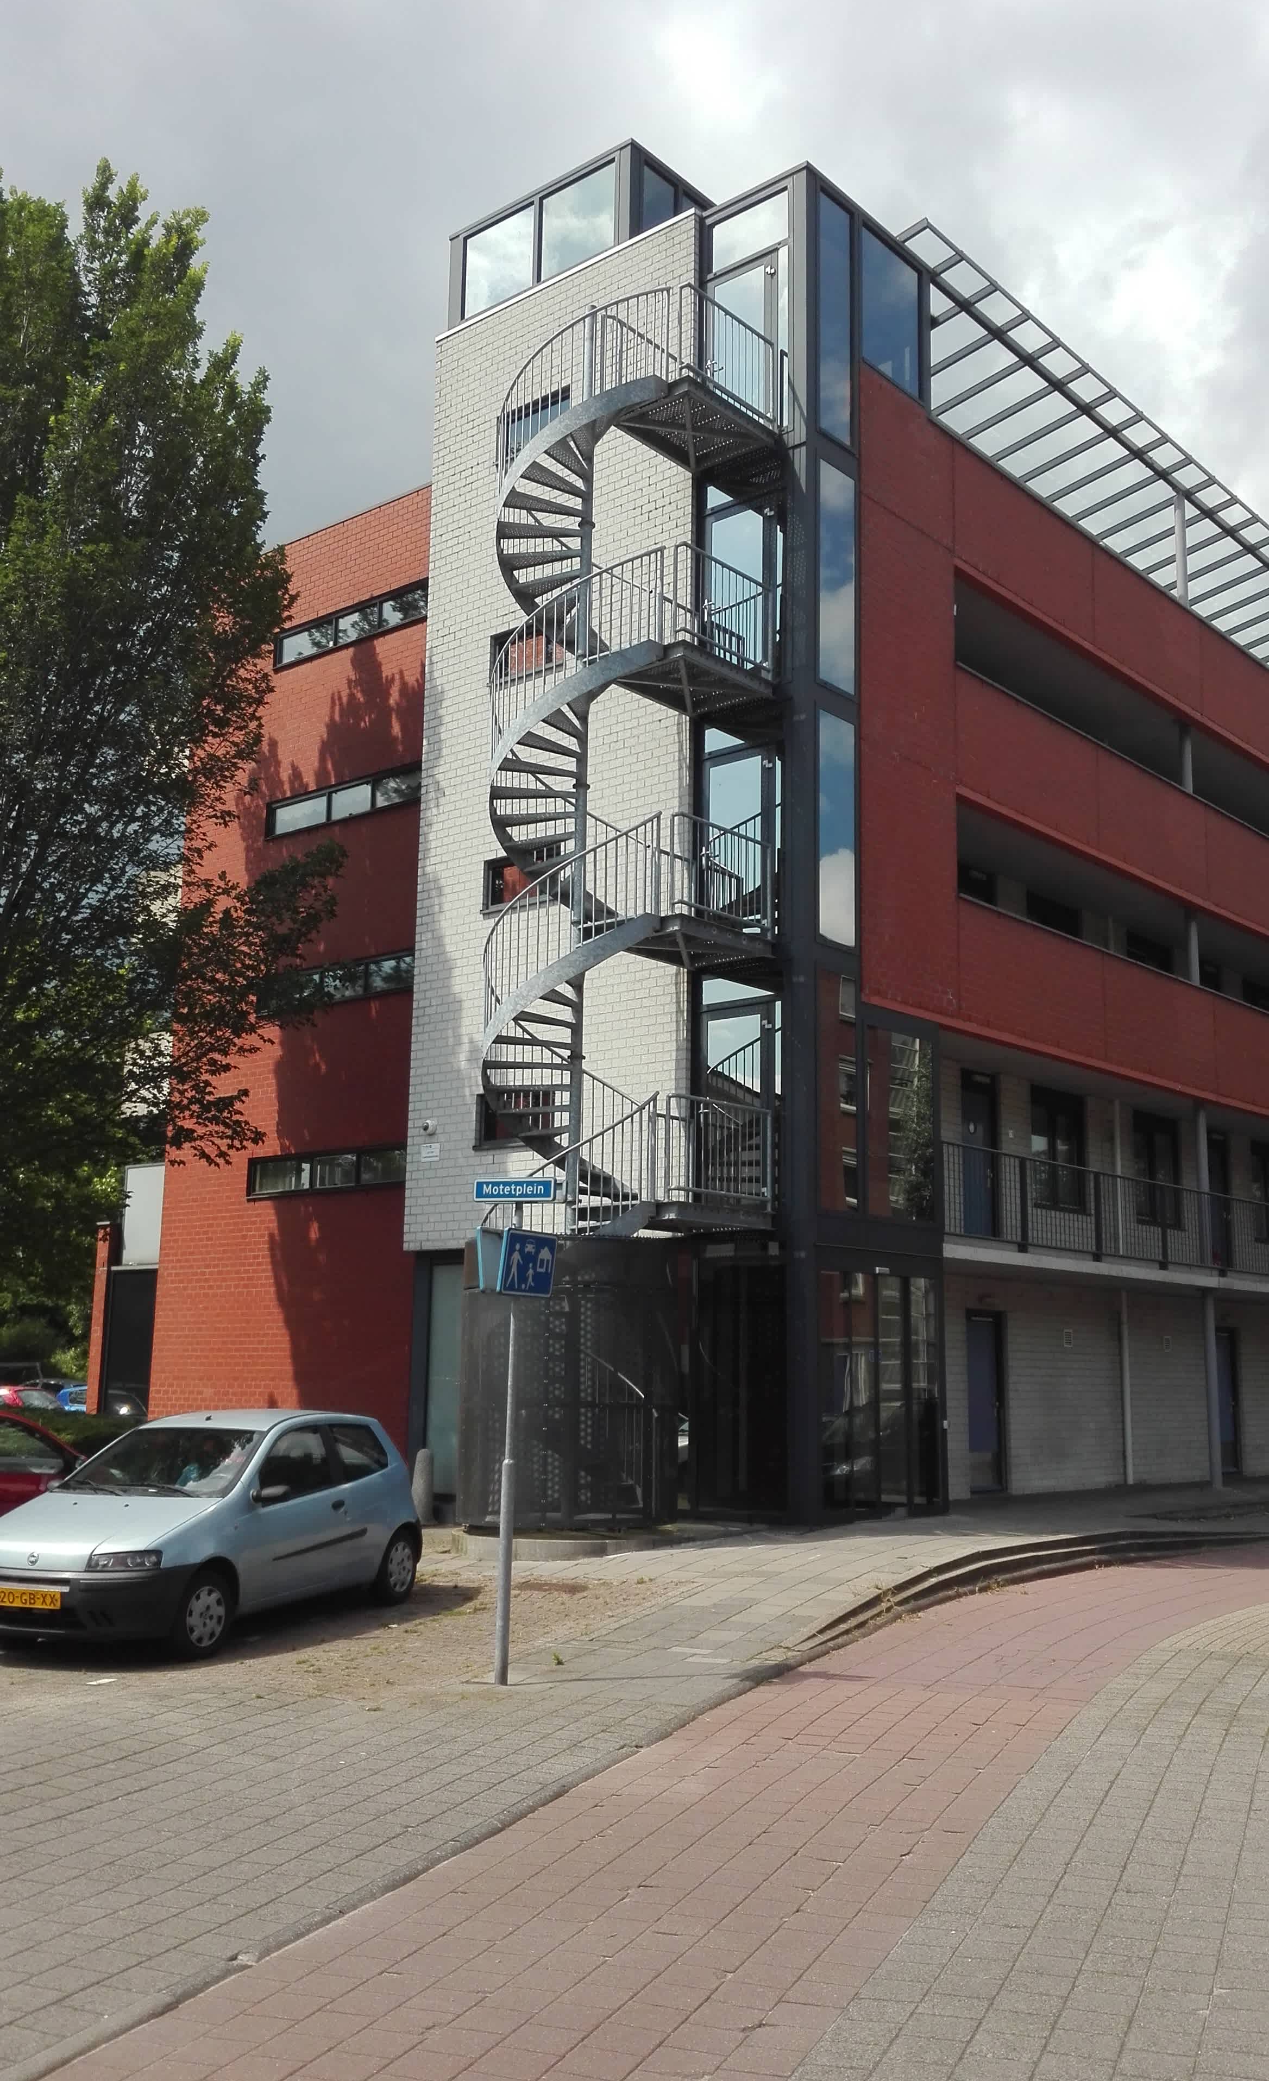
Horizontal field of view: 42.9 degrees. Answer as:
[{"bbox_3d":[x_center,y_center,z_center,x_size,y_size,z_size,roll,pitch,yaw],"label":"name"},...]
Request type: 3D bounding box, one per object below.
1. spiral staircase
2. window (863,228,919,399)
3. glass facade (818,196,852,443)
[{"bbox_3d":[-0.092,-2.724,16.562,2.102,9.750,2.702,-8,-15,40],"label":"spiral staircase"},{"bbox_3d":[3.019,-8.529,18.960,0.100,1.761,1.163,-9,-15,44],"label":"window"},{"bbox_3d":[2.253,-8.083,18.088,0.100,3.000,0.594,-9,-15,44],"label":"glass facade"}]

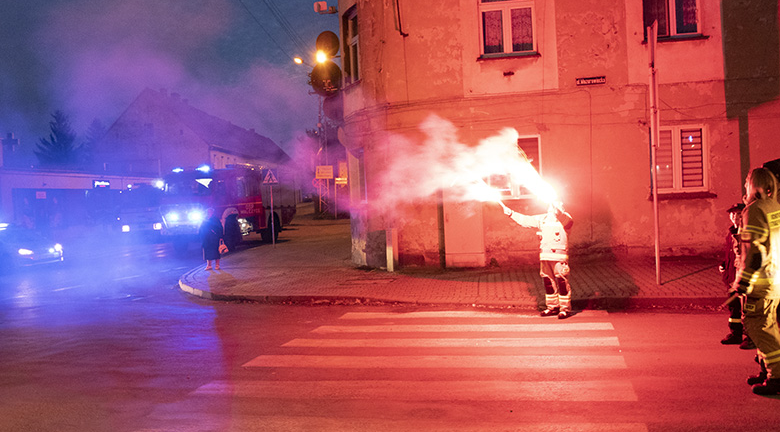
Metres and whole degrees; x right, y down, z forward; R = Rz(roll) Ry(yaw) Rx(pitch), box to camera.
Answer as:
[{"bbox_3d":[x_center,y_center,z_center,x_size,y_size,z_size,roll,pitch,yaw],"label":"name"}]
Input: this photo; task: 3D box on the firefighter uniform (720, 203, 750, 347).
[{"bbox_3d":[4.189,0.649,7.522,0.440,1.640,0.470,-3,2,-28],"label":"firefighter uniform"}]

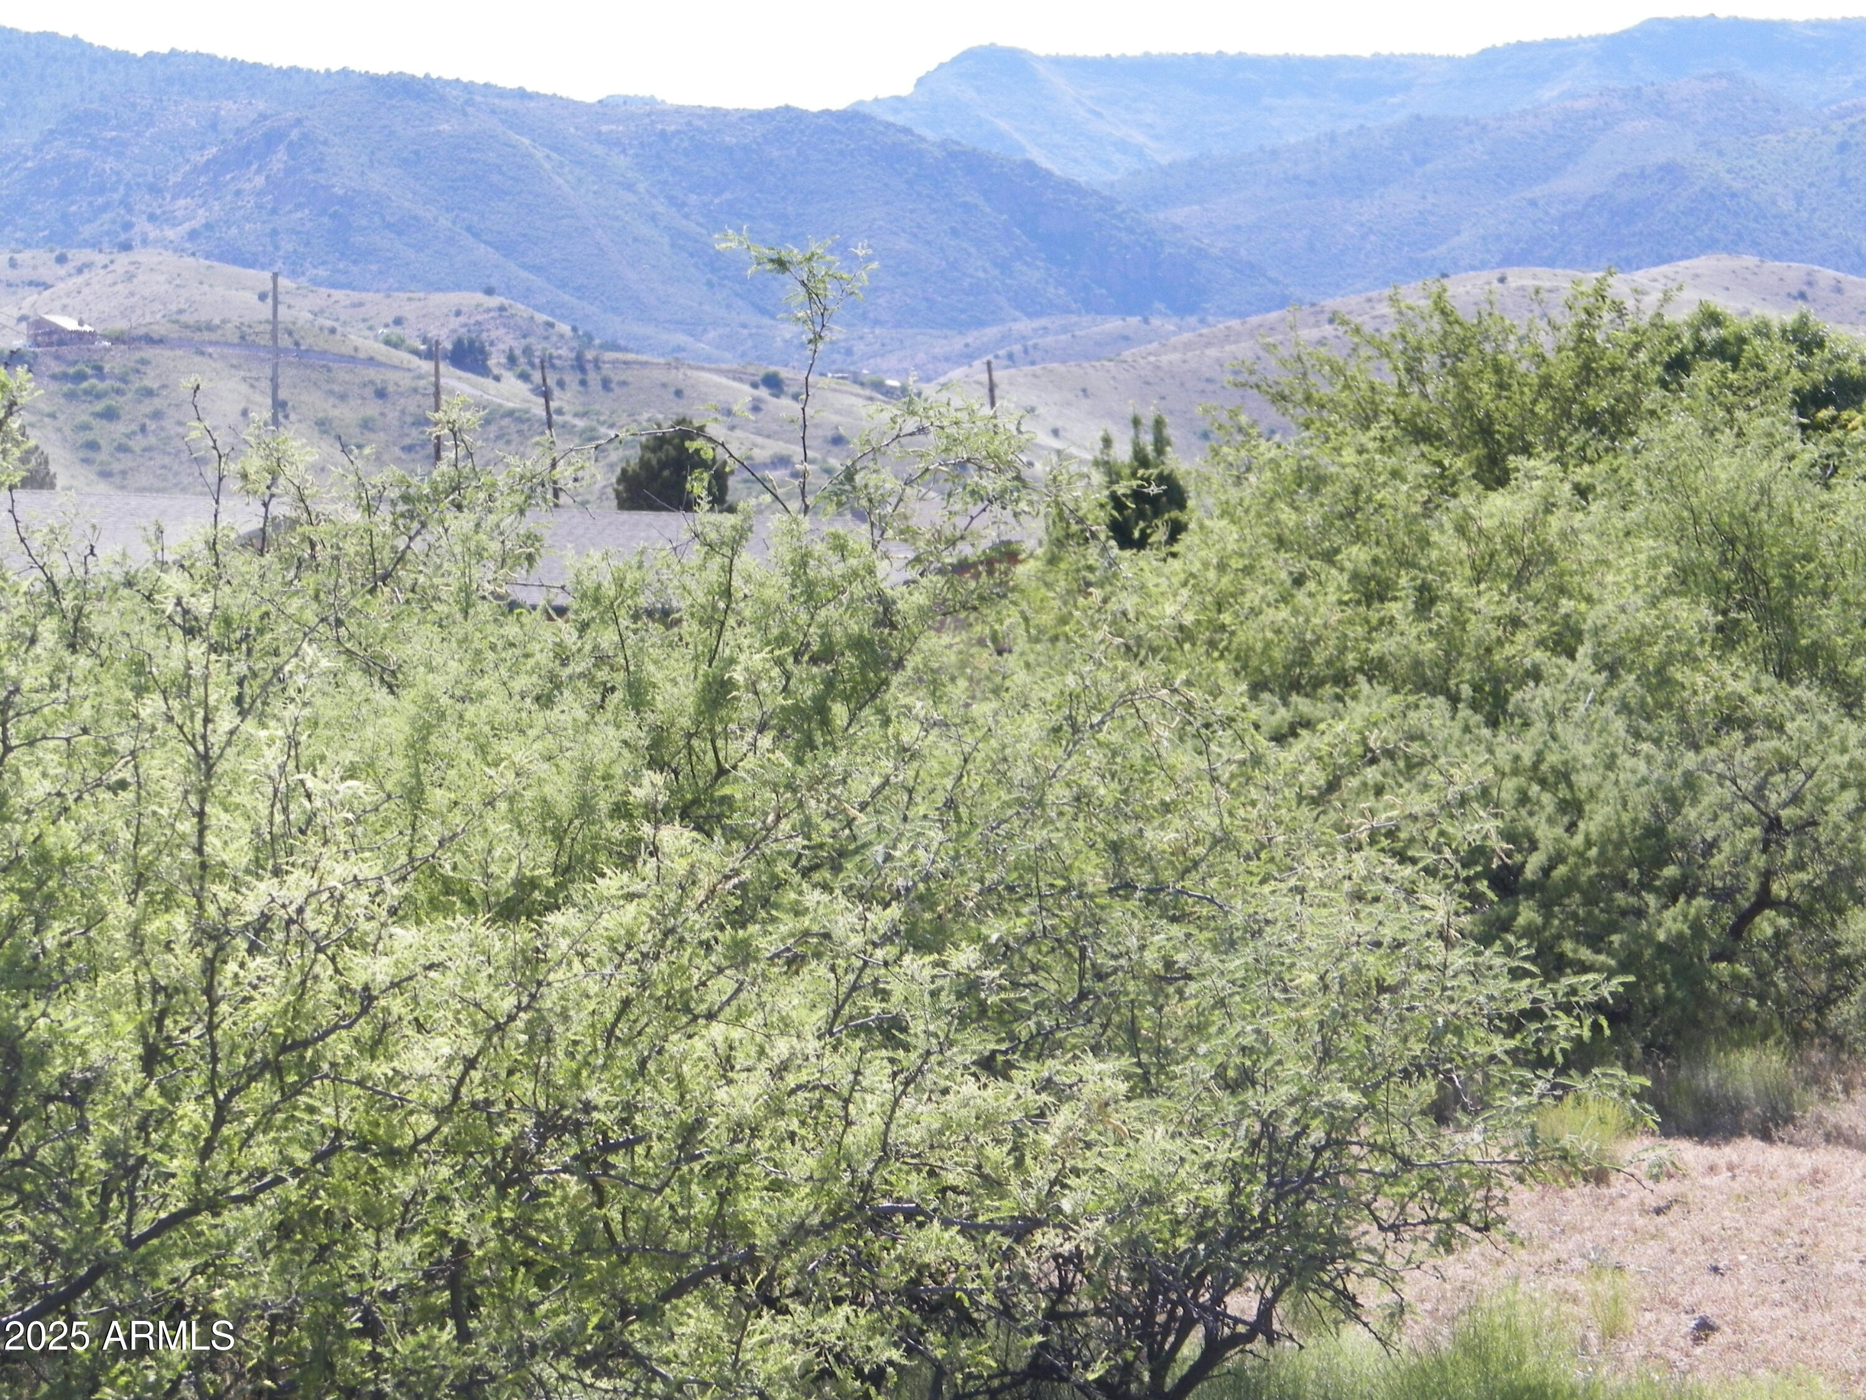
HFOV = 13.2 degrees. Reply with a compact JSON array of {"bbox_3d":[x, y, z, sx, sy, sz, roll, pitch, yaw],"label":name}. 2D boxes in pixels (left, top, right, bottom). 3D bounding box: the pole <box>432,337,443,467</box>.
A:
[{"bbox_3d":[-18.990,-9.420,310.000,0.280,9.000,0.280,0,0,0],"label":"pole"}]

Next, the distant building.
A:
[{"bbox_3d":[-187.730,-79.820,1750.000,12.500,7.200,12.000,0,0,25],"label":"distant building"}]

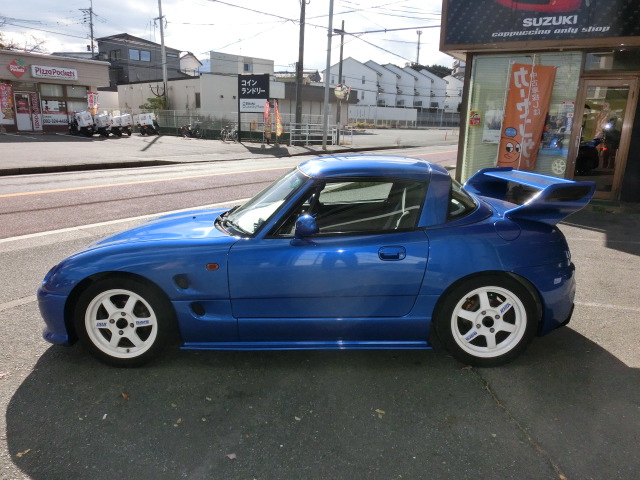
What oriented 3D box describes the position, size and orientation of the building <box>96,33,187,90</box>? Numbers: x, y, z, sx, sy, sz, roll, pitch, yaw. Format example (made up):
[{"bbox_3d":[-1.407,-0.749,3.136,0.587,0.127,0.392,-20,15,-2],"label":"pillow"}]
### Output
[{"bbox_3d":[-20.130,-18.538,52.390,5.800,8.000,7.200,10,17,31],"label":"building"}]

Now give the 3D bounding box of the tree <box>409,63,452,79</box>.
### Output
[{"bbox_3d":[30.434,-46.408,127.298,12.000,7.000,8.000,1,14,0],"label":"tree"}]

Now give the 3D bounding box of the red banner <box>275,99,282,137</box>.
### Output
[{"bbox_3d":[-2.200,-6.440,24.500,0.450,1.850,0.200,3,15,5],"label":"red banner"}]

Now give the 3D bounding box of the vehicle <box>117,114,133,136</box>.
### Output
[{"bbox_3d":[-11.011,-6.515,26.300,0.650,1.220,1.650,-6,16,-27],"label":"vehicle"}]

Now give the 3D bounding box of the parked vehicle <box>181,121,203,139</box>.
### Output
[{"bbox_3d":[-7.312,-6.259,26.300,0.600,1.000,1.600,9,16,26],"label":"parked vehicle"}]

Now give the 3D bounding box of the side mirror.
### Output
[{"bbox_3d":[-0.073,-0.068,2.435,0.120,0.115,0.175,-1,13,2],"label":"side mirror"}]

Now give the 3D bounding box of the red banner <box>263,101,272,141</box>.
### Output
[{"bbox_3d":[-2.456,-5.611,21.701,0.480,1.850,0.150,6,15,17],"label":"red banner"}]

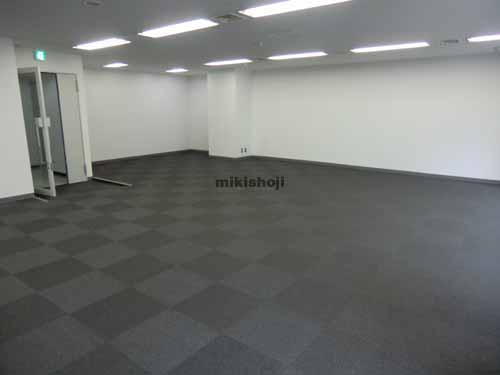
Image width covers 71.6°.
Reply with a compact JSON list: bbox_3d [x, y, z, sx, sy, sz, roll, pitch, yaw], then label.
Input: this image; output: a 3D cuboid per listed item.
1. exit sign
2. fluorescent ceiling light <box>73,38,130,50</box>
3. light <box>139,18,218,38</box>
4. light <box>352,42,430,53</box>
[{"bbox_3d":[-3.785,-2.382,6.275,0.060,0.200,0.200,10,16,36],"label":"exit sign"},{"bbox_3d":[-2.508,-2.416,5.842,1.270,0.060,0.290,10,16,36],"label":"fluorescent ceiling light"},{"bbox_3d":[-0.993,-2.147,4.676,1.270,0.060,0.290,10,16,36],"label":"light"},{"bbox_3d":[2.402,-2.436,6.023,1.270,0.060,0.290,10,16,36],"label":"light"}]

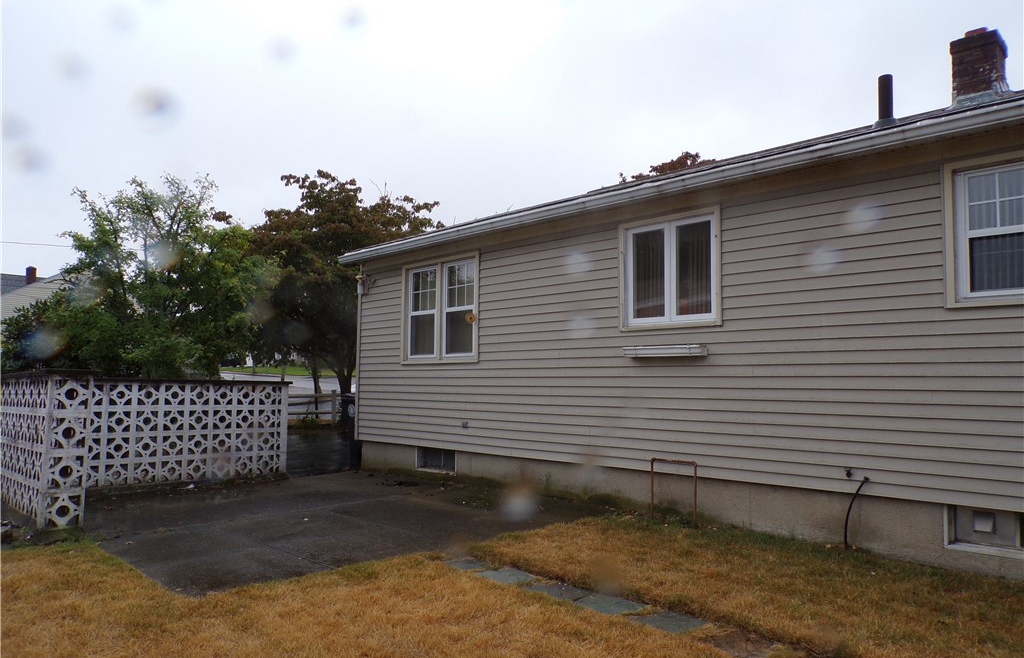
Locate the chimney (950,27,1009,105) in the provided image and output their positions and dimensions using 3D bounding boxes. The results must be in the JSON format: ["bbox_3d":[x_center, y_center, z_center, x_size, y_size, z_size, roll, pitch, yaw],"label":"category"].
[{"bbox_3d":[5.366,-2.940,8.141,0.450,0.900,0.480,-4,-6,45],"label":"chimney"}]

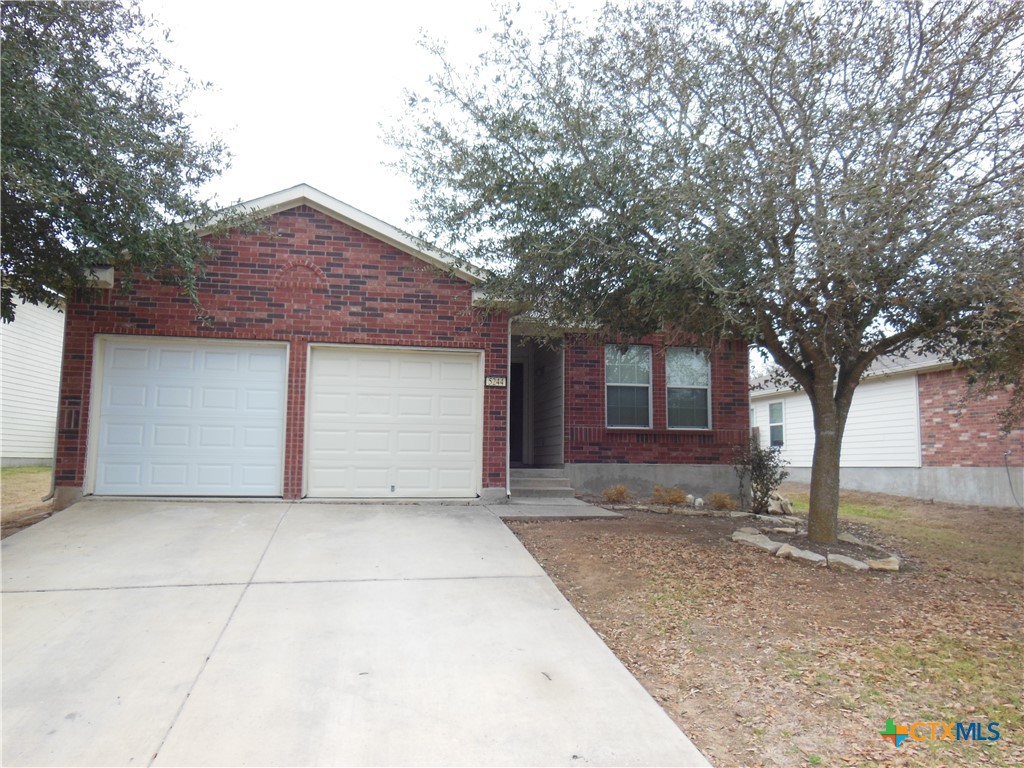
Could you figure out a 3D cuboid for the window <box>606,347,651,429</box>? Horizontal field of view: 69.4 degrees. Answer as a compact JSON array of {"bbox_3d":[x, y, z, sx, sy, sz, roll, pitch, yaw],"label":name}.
[{"bbox_3d":[2.086,0.056,13.148,0.880,1.495,0.100,2,-6,-11],"label":"window"}]

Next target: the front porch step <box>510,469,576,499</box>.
[{"bbox_3d":[0.346,1.635,12.251,1.275,0.450,0.620,2,-6,-11],"label":"front porch step"}]

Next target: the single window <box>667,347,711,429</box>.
[{"bbox_3d":[3.198,0.091,13.361,0.880,1.495,0.100,2,-6,-11],"label":"single window"}]

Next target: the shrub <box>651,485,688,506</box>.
[{"bbox_3d":[2.649,1.864,12.399,0.560,0.330,0.450,2,-6,-11],"label":"shrub"}]

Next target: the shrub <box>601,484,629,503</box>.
[{"bbox_3d":[1.702,1.810,12.220,0.430,0.290,0.400,2,-6,-11],"label":"shrub"}]

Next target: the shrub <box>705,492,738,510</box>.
[{"bbox_3d":[3.577,1.988,12.567,0.480,0.300,0.430,2,-6,-11],"label":"shrub"}]

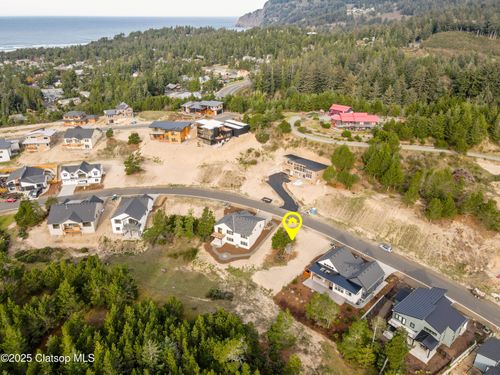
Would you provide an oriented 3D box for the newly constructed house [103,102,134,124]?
[{"bbox_3d":[-85.080,-48.580,225.310,17.930,9.850,12.310,-5,27,-9],"label":"newly constructed house"}]

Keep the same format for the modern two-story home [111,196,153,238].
[{"bbox_3d":[-47.860,10.550,141.780,12.900,8.180,17.040,0,27,1],"label":"modern two-story home"}]

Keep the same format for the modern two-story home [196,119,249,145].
[{"bbox_3d":[-15.233,-31.993,191.106,16.500,8.600,26.500,22,34,37],"label":"modern two-story home"}]

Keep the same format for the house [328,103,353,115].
[{"bbox_3d":[60.000,-50.262,227.494,9.000,6.800,13.000,-24,35,-39],"label":"house"}]

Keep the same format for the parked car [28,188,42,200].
[{"bbox_3d":[-98.774,2.798,160.409,1.950,1.750,4.800,-2,27,-4],"label":"parked car"}]

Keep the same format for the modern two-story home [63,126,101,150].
[{"bbox_3d":[-92.170,-26.560,189.460,15.070,8.370,14.280,0,27,-1],"label":"modern two-story home"}]

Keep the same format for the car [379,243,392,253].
[{"bbox_3d":[48.358,21.591,122.916,1.850,1.600,4.600,-21,33,-36],"label":"car"}]

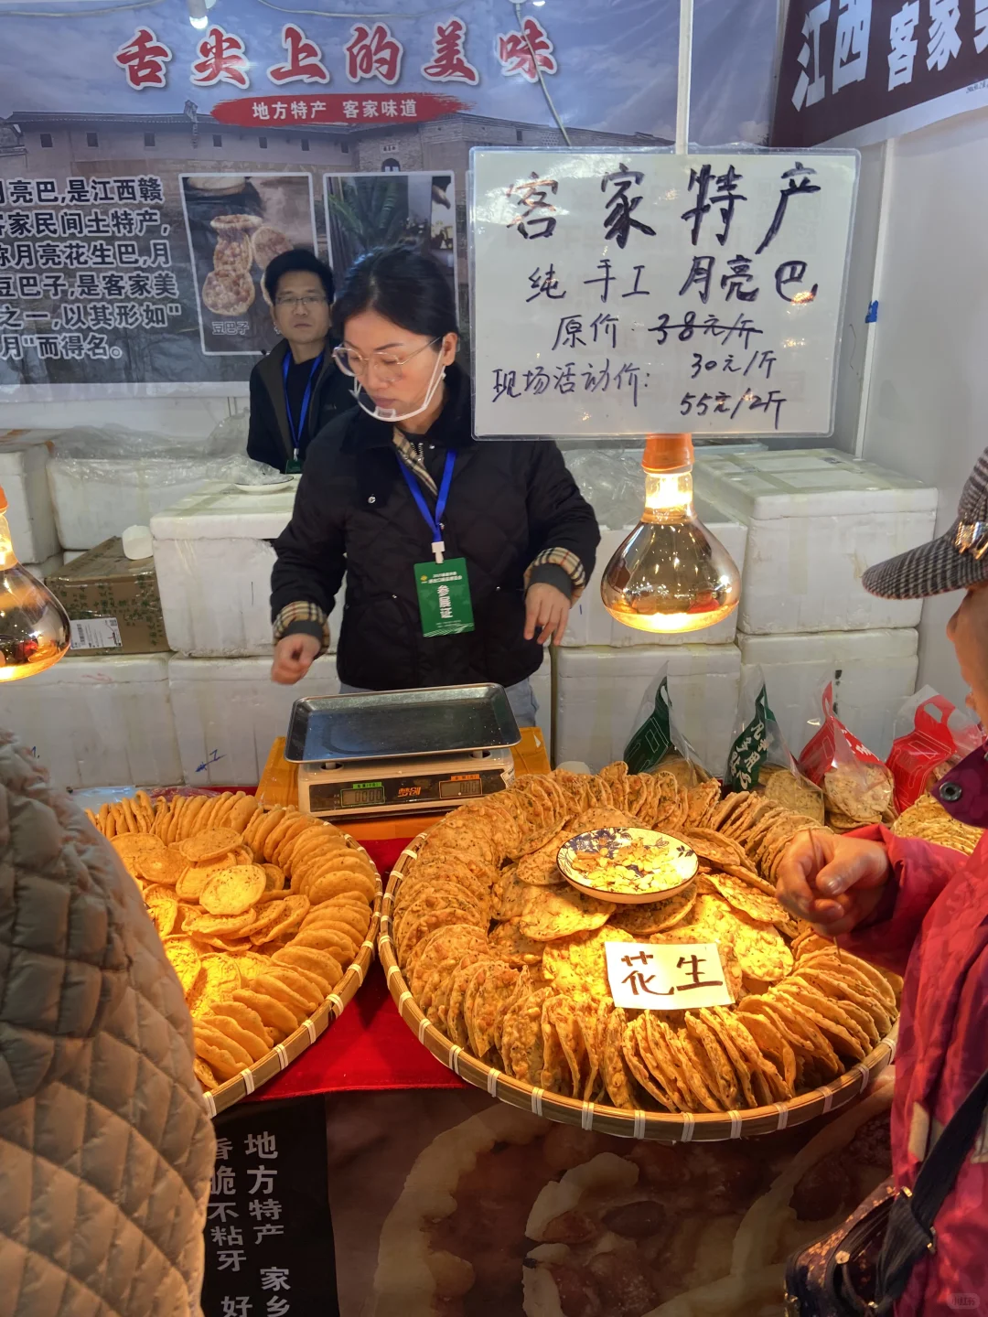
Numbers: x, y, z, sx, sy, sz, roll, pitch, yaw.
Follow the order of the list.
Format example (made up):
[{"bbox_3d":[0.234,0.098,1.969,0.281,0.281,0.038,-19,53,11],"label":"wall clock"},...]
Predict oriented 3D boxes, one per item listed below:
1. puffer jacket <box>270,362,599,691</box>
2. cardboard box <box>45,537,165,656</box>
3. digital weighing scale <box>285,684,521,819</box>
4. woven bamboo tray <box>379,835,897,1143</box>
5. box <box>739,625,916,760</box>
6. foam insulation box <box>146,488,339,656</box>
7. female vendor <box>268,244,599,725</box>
[{"bbox_3d":[-0.089,-0.212,1.653,0.540,0.560,0.340,-1,20,2],"label":"puffer jacket"},{"bbox_3d":[-0.934,-0.171,2.606,0.265,0.195,0.440,-2,20,-2],"label":"cardboard box"},{"bbox_3d":[-0.142,0.136,1.522,0.335,0.108,0.250,-4,20,-9],"label":"digital weighing scale"},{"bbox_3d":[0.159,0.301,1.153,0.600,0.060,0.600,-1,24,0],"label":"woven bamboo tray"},{"bbox_3d":[0.840,-0.012,2.850,0.460,0.345,0.620,-2,20,-3],"label":"box"},{"bbox_3d":[-0.574,-0.268,2.617,0.450,0.350,0.570,-2,20,-2],"label":"foam insulation box"},{"bbox_3d":[-0.083,0.107,1.798,0.550,1.590,0.430,-1,20,2],"label":"female vendor"}]

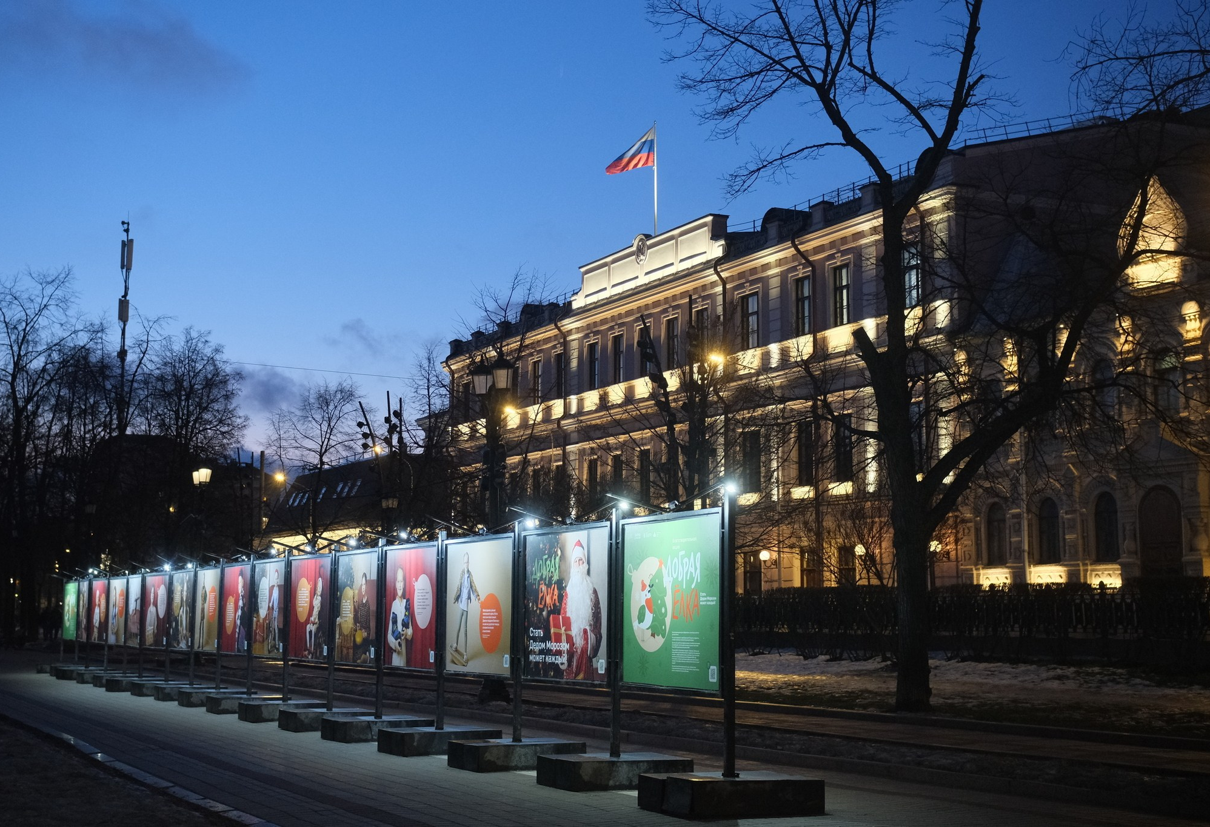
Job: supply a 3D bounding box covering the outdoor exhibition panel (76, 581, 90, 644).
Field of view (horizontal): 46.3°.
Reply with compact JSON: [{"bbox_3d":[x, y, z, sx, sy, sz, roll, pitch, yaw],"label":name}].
[{"bbox_3d":[-13.537,5.119,36.658,0.070,1.570,1.700,4,-9,-27],"label":"outdoor exhibition panel"}]

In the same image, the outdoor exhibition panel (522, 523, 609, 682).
[{"bbox_3d":[-0.418,1.979,14.587,0.070,1.570,1.700,5,-10,-32],"label":"outdoor exhibition panel"}]

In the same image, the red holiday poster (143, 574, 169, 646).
[{"bbox_3d":[-9.528,4.193,29.965,0.070,1.570,1.700,5,-10,-33],"label":"red holiday poster"}]

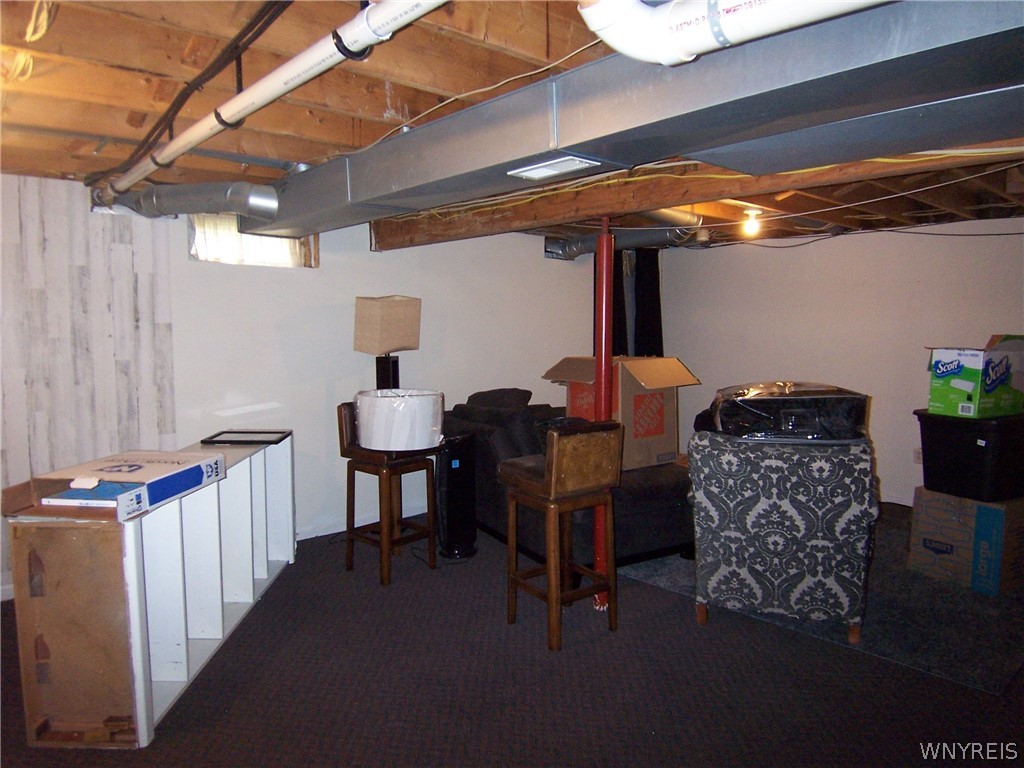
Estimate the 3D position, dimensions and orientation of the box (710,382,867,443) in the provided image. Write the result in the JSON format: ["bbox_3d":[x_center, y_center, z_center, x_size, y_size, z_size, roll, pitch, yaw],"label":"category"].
[{"bbox_3d":[1.284,0.134,3.245,0.598,0.208,0.426,0,5,4],"label":"box"}]

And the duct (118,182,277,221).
[{"bbox_3d":[-1.640,-0.949,3.537,0.832,0.182,0.203,1,5,7],"label":"duct"}]

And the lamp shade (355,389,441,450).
[{"bbox_3d":[-0.613,0.180,3.710,0.460,0.280,0.460,-1,6,-9],"label":"lamp shade"}]

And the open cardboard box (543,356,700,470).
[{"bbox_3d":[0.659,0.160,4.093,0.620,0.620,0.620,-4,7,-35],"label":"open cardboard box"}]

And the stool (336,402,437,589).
[{"bbox_3d":[-0.698,0.588,3.875,0.436,0.973,0.431,-5,7,-40],"label":"stool"}]

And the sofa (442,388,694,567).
[{"bbox_3d":[0.390,0.581,4.586,1.166,0.862,1.643,-3,6,-30],"label":"sofa"}]

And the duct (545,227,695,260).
[{"bbox_3d":[0.740,-1.009,4.875,0.170,0.180,1.320,-5,8,-40],"label":"duct"}]

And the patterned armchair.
[{"bbox_3d":[1.286,0.642,3.322,0.790,0.870,0.780,2,6,16],"label":"patterned armchair"}]

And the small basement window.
[{"bbox_3d":[-1.570,-0.901,4.159,0.791,0.350,0.122,-5,7,-40],"label":"small basement window"}]

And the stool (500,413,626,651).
[{"bbox_3d":[0.196,0.654,3.161,0.436,0.979,0.431,-5,7,-40],"label":"stool"}]

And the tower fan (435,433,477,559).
[{"bbox_3d":[-0.318,0.654,3.991,0.225,0.690,0.230,-2,6,-16],"label":"tower fan"}]

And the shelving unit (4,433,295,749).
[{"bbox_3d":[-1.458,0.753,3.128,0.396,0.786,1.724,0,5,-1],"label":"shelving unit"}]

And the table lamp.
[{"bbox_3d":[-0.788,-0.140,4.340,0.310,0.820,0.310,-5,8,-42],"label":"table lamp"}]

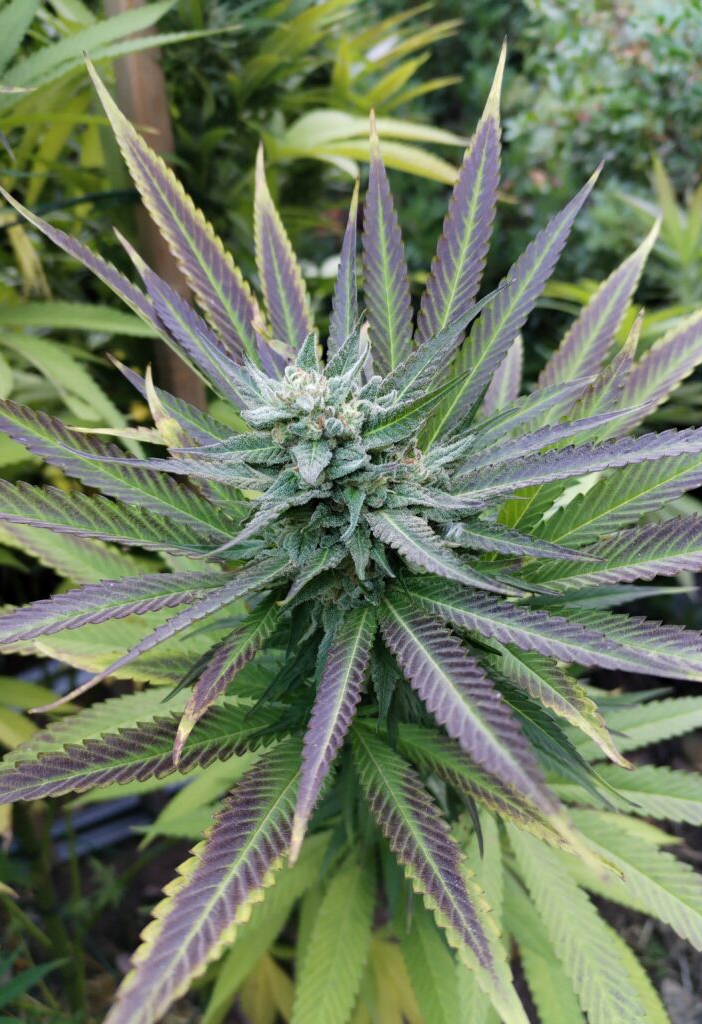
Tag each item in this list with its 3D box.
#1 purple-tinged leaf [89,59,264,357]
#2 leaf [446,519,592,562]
[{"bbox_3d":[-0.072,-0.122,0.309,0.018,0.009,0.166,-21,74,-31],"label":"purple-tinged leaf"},{"bbox_3d":[0.058,0.010,0.267,0.054,0.006,0.011,15,33,7],"label":"leaf"}]

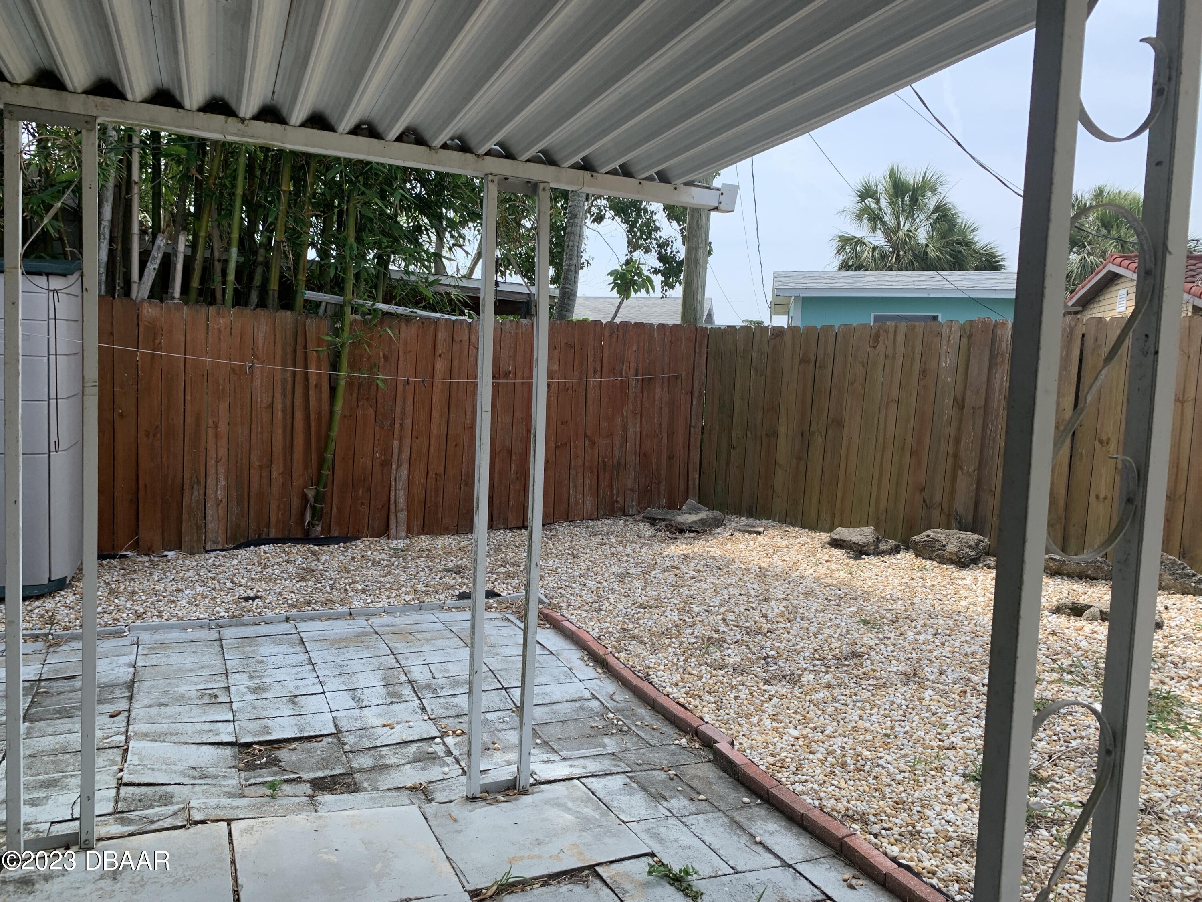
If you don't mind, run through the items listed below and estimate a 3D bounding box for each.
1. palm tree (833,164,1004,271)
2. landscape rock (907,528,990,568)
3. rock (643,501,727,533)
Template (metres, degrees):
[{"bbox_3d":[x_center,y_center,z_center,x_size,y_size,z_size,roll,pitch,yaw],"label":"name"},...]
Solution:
[{"bbox_3d":[7.204,-3.241,21.281,4.100,6.719,4.100,4,5,19],"label":"palm tree"},{"bbox_3d":[2.690,0.746,7.000,0.560,0.250,0.400,5,5,29],"label":"landscape rock"},{"bbox_3d":[0.755,0.604,8.300,0.720,0.230,0.480,3,5,0],"label":"rock"}]

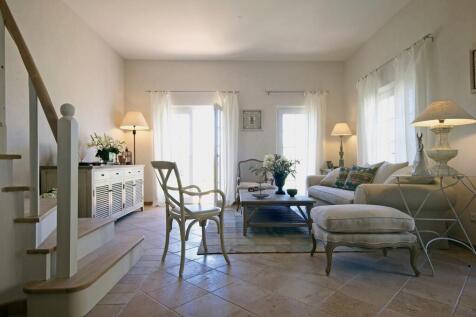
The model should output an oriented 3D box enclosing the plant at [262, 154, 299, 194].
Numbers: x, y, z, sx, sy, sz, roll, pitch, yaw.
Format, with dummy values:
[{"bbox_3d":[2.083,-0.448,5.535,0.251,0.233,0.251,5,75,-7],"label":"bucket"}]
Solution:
[{"bbox_3d":[0.650,0.238,4.200,0.540,0.600,0.500,0,0,0],"label":"plant"}]

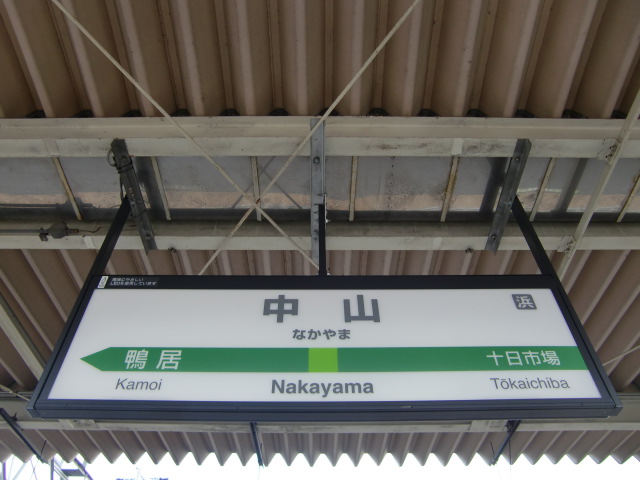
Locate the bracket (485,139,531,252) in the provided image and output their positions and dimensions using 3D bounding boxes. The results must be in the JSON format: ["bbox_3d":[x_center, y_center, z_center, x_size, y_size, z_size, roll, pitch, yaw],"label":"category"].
[{"bbox_3d":[0.996,-0.198,2.768,0.054,0.054,0.747,0,-48,-1],"label":"bracket"}]

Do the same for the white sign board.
[{"bbox_3d":[0.025,0.416,2.146,2.144,0.679,0.097,0,-48,-1],"label":"white sign board"}]

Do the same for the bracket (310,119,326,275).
[{"bbox_3d":[-0.016,-0.182,2.761,0.068,0.067,0.999,0,-48,-1],"label":"bracket"}]

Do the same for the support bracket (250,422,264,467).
[{"bbox_3d":[-0.577,1.847,4.710,0.050,0.050,0.940,0,-48,-1],"label":"support bracket"}]

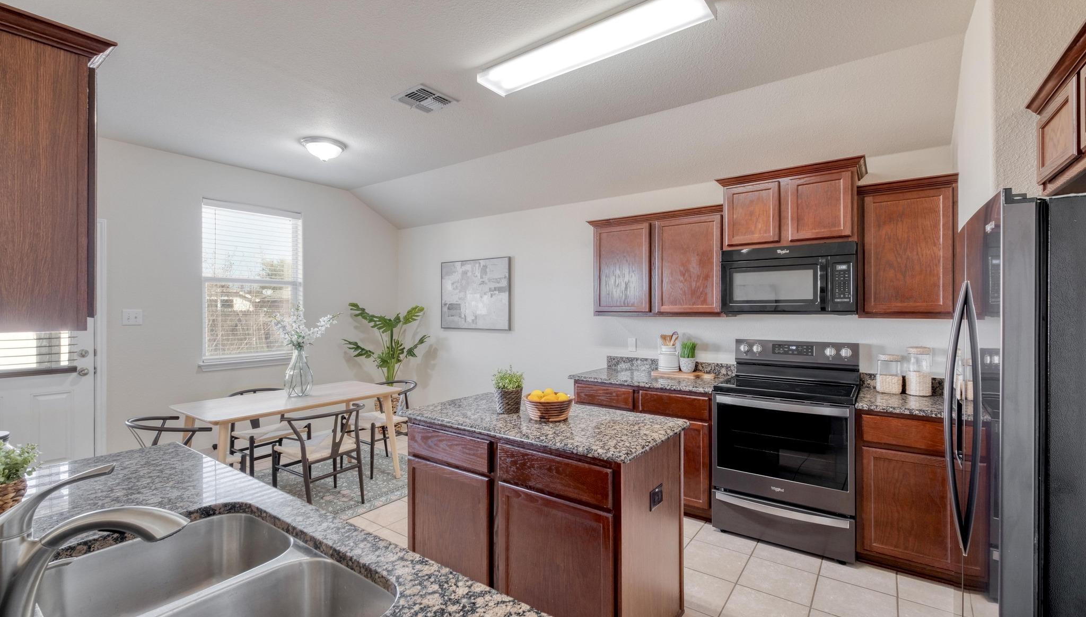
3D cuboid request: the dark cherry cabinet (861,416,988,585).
[{"bbox_3d":[2.101,0.997,2.590,0.480,0.877,0.620,0,0,36],"label":"dark cherry cabinet"}]

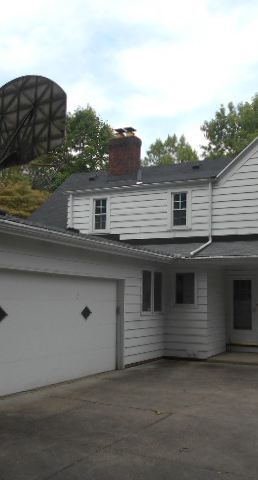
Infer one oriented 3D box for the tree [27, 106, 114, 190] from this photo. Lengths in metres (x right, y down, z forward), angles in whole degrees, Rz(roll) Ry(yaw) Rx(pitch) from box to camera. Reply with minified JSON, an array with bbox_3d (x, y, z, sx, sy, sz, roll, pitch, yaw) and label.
[{"bbox_3d":[-4.438,-1.903,32.059,7.800,14.780,7.800,1,-7,0],"label":"tree"}]

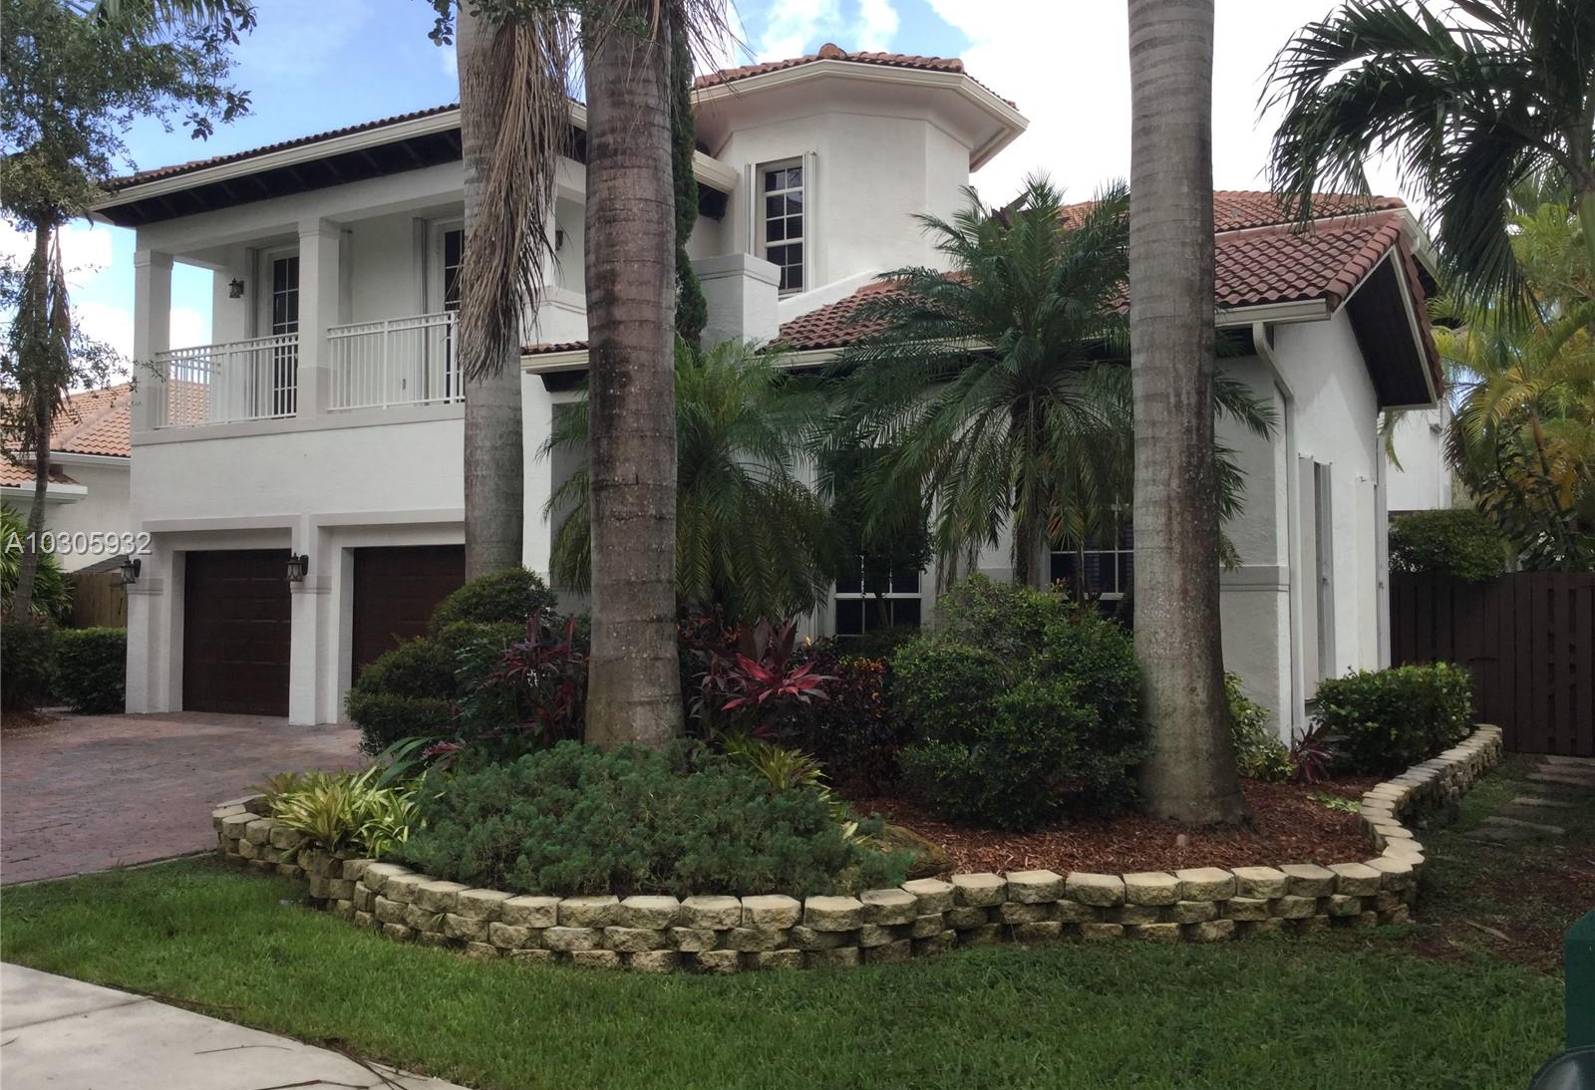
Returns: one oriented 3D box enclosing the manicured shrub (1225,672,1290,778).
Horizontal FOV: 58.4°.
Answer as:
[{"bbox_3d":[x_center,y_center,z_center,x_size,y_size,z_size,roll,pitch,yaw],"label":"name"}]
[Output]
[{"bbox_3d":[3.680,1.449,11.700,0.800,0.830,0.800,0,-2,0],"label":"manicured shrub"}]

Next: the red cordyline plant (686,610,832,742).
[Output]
[{"bbox_3d":[-0.250,1.125,9.700,1.020,1.340,0.950,0,-2,0],"label":"red cordyline plant"}]

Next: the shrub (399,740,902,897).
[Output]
[{"bbox_3d":[-0.748,1.400,7.550,2.600,0.630,1.550,0,-2,0],"label":"shrub"}]

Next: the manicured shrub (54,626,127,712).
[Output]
[{"bbox_3d":[-9.637,1.687,19.500,1.000,1.120,1.100,-1,-3,31],"label":"manicured shrub"}]

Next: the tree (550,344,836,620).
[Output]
[{"bbox_3d":[-0.943,0.020,12.500,2.550,3.600,2.450,0,-2,0],"label":"tree"}]

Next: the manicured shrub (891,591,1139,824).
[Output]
[{"bbox_3d":[1.461,1.038,9.600,1.700,1.500,1.550,0,-2,0],"label":"manicured shrub"}]

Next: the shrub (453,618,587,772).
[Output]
[{"bbox_3d":[-1.943,1.152,10.100,1.000,1.320,1.000,0,-2,0],"label":"shrub"}]

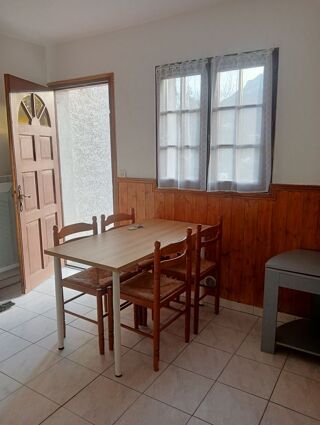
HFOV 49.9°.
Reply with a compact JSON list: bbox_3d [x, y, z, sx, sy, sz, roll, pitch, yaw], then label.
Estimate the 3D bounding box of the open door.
[{"bbox_3d":[-1.298,-0.289,3.666,0.045,2.080,0.785,2,12,14],"label":"open door"}]

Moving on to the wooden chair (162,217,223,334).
[{"bbox_3d":[0.230,0.471,2.898,0.460,0.886,0.430,7,14,34],"label":"wooden chair"}]

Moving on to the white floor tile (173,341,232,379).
[{"bbox_3d":[0.301,1.026,2.410,0.330,0.010,0.330,7,13,31],"label":"white floor tile"}]

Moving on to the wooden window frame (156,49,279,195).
[{"bbox_3d":[0.423,-0.715,2.918,1.080,1.120,0.070,7,13,31],"label":"wooden window frame"}]

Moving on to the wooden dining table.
[{"bbox_3d":[-0.161,0.559,2.810,0.670,0.754,1.280,7,14,34],"label":"wooden dining table"}]

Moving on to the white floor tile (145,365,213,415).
[{"bbox_3d":[0.124,1.083,2.134,0.330,0.010,0.330,7,13,31],"label":"white floor tile"}]

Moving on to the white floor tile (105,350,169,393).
[{"bbox_3d":[-0.158,1.050,2.308,0.330,0.010,0.330,7,13,31],"label":"white floor tile"}]

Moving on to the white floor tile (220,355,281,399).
[{"bbox_3d":[0.583,1.058,2.236,0.330,0.010,0.330,7,13,31],"label":"white floor tile"}]

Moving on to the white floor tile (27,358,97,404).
[{"bbox_3d":[-0.617,1.075,2.205,0.330,0.010,0.330,7,13,31],"label":"white floor tile"}]

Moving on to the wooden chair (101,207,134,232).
[{"bbox_3d":[-0.197,0.440,3.072,0.460,0.886,0.430,8,14,35],"label":"wooden chair"}]

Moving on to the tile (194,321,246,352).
[{"bbox_3d":[0.478,0.969,2.687,0.330,0.010,0.330,7,13,31],"label":"tile"}]

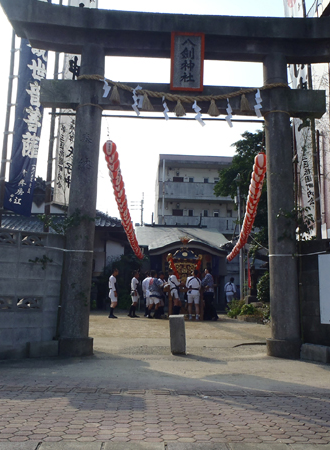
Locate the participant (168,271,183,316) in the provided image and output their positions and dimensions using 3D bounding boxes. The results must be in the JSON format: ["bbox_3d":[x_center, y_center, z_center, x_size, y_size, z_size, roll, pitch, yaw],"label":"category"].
[{"bbox_3d":[0.398,2.383,16.800,0.460,1.680,0.500,8,-11,-41],"label":"participant"}]

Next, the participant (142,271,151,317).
[{"bbox_3d":[-0.627,2.509,17.754,0.500,1.670,0.420,-6,-11,36],"label":"participant"}]

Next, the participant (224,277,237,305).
[{"bbox_3d":[2.969,3.214,22.000,0.530,1.680,0.420,0,-8,6],"label":"participant"}]

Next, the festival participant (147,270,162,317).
[{"bbox_3d":[-0.331,2.425,16.900,0.480,1.660,0.500,5,-10,-30],"label":"festival participant"}]

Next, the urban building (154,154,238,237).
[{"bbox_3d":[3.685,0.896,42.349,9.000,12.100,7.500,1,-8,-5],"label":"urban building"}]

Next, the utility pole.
[{"bbox_3d":[2.899,0.756,18.613,0.330,5.549,0.300,1,-9,0],"label":"utility pole"}]

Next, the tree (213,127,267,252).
[{"bbox_3d":[3.826,-0.272,21.117,4.000,8.282,4.000,1,-9,0],"label":"tree"}]

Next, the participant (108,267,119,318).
[{"bbox_3d":[-1.753,2.366,16.732,0.360,1.700,0.480,2,-9,-12],"label":"participant"}]

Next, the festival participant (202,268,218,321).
[{"bbox_3d":[1.456,2.278,15.907,0.480,1.700,0.500,-3,-9,20],"label":"festival participant"}]

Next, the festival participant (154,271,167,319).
[{"bbox_3d":[-0.130,2.442,17.059,0.420,1.660,0.500,6,-10,-30],"label":"festival participant"}]

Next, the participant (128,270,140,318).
[{"bbox_3d":[-1.081,2.451,17.200,0.420,1.680,0.460,2,-8,-6],"label":"participant"}]

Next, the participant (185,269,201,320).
[{"bbox_3d":[0.992,2.400,16.600,0.530,1.700,0.420,1,-8,0],"label":"participant"}]

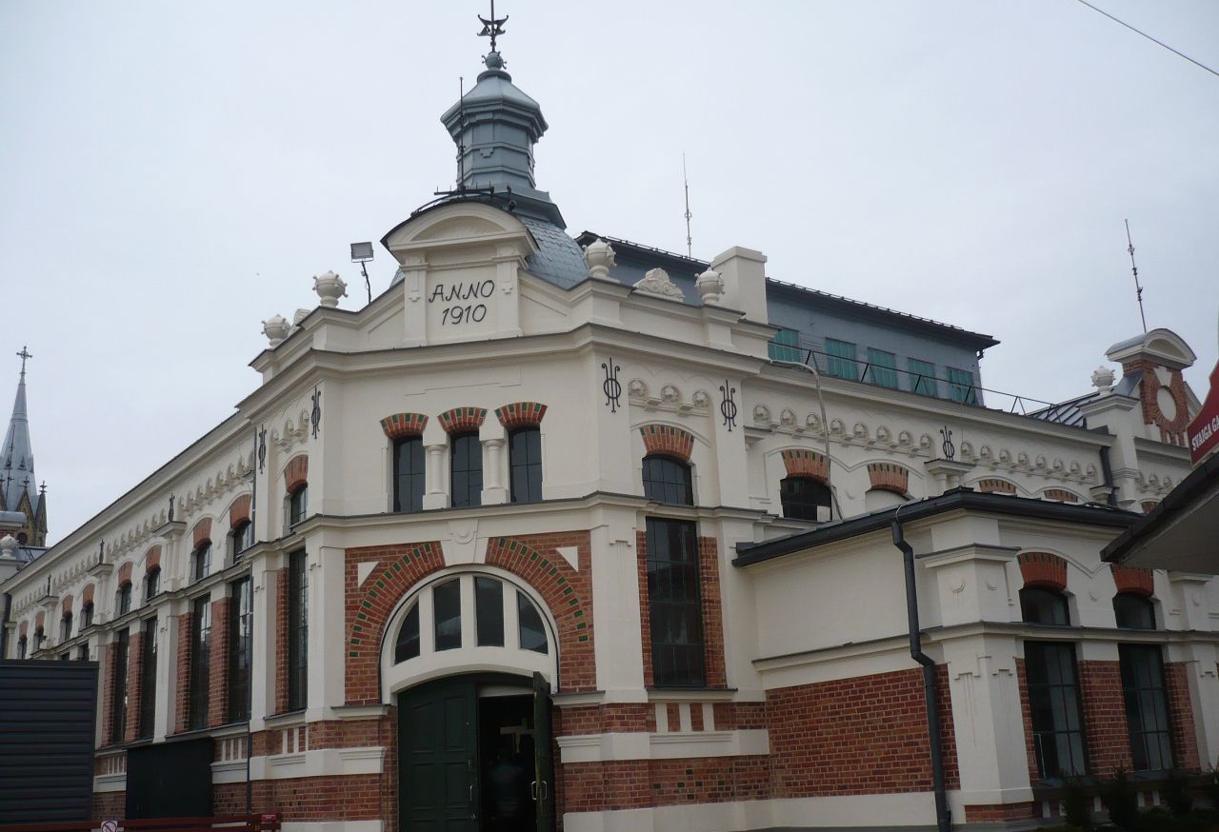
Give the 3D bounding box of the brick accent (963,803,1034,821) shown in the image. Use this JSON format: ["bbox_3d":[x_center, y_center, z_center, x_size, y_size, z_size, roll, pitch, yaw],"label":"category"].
[{"bbox_3d":[4.479,4.536,14.122,0.536,0.192,0.536,9,-20,-35],"label":"brick accent"}]

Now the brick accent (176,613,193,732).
[{"bbox_3d":[-7.316,4.428,21.260,0.130,2.040,0.460,9,-20,-35],"label":"brick accent"}]

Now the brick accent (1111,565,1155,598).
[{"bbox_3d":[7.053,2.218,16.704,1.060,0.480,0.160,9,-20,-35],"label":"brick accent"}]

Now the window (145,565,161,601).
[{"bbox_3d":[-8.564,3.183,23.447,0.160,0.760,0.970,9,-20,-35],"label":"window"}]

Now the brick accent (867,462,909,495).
[{"bbox_3d":[4.609,1.071,20.628,1.018,0.488,0.200,10,-21,-38],"label":"brick accent"}]

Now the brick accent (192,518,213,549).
[{"bbox_3d":[-7.149,2.090,21.865,0.160,0.500,0.980,9,-20,-35],"label":"brick accent"}]

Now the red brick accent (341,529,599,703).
[{"bbox_3d":[-1.833,2.631,16.032,3.307,2.040,0.200,-5,-16,8],"label":"red brick accent"}]

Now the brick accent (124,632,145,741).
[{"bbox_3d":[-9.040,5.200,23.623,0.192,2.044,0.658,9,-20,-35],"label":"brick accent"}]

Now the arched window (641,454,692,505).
[{"bbox_3d":[0.778,0.876,17.241,0.950,0.780,0.160,9,-20,-35],"label":"arched window"}]

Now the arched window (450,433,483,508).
[{"bbox_3d":[-1.953,0.747,16.888,0.500,1.120,0.150,-5,-16,8],"label":"arched window"}]

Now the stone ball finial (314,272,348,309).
[{"bbox_3d":[-4.153,-1.823,18.332,0.510,0.720,0.510,9,-20,-35],"label":"stone ball finial"}]

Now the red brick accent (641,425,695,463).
[{"bbox_3d":[0.776,0.391,17.241,0.960,0.480,0.160,9,-20,-35],"label":"red brick accent"}]

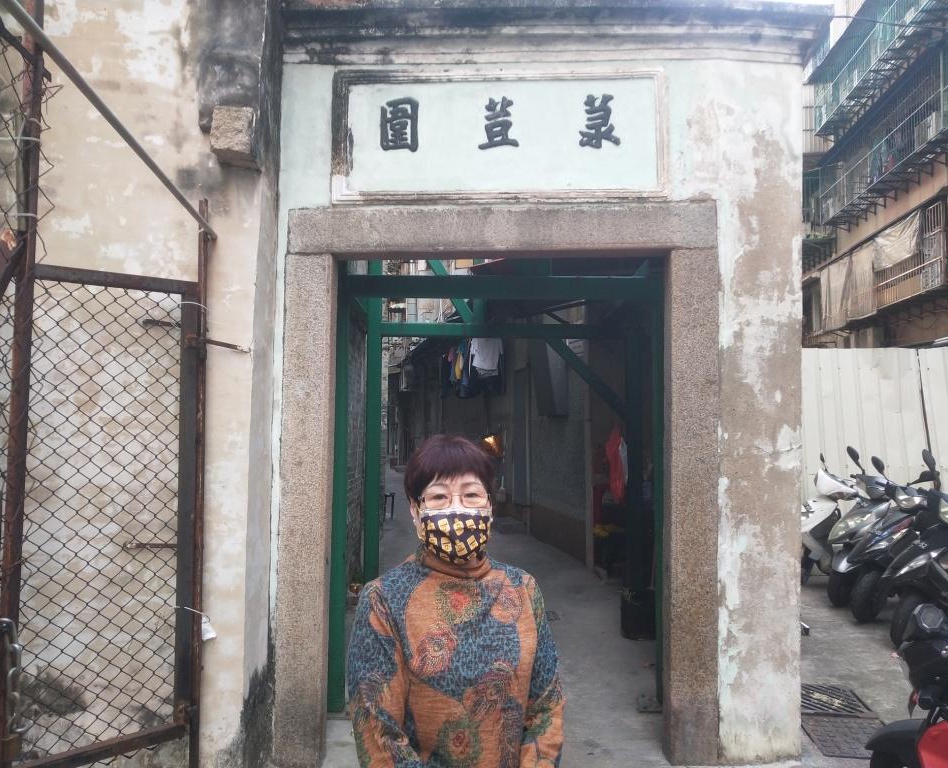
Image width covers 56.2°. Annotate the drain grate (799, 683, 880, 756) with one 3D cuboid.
[{"bbox_3d":[1.889,1.747,4.623,0.421,0.040,1.197,0,-3,7],"label":"drain grate"}]

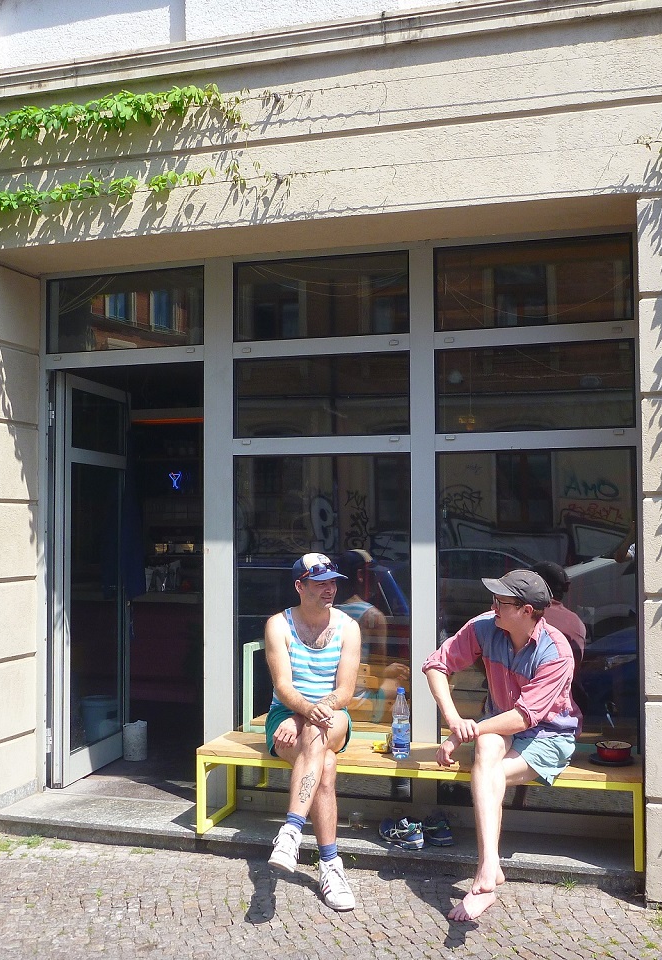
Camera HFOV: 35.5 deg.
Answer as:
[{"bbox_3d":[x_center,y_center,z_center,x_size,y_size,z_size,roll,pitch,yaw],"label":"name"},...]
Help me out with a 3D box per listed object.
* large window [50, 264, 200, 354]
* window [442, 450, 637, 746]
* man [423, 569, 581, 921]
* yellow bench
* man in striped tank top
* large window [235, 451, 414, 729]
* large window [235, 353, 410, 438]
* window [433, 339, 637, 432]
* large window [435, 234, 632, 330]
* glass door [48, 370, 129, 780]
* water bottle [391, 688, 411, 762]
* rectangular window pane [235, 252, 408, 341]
[{"bbox_3d":[-1.070,-0.873,5.346,0.897,0.394,0.060,-1,-2,16],"label":"large window"},{"bbox_3d":[0.928,0.596,4.677,0.900,1.450,0.060,-1,-2,16],"label":"window"},{"bbox_3d":[0.699,1.006,4.144,0.760,1.290,0.520,2,-3,-42],"label":"man"},{"bbox_3d":[0.380,1.409,4.633,1.941,0.379,0.402,-1,-2,16],"label":"yellow bench"},{"bbox_3d":[-0.085,0.989,4.370,0.450,1.350,0.800,0,-2,0],"label":"man in striped tank top"},{"bbox_3d":[-0.047,0.654,4.995,0.893,1.562,0.060,-1,-2,16],"label":"large window"},{"bbox_3d":[-0.045,-0.403,4.995,0.890,0.410,0.060,-1,-2,16],"label":"large window"},{"bbox_3d":[0.924,-0.423,4.748,0.902,0.398,0.060,-1,-2,16],"label":"window"},{"bbox_3d":[0.922,-0.894,4.736,0.900,0.410,0.060,-1,-2,16],"label":"large window"},{"bbox_3d":[-1.310,0.522,5.728,0.070,2.130,0.800,-1,-2,14],"label":"glass door"},{"bbox_3d":[0.306,1.063,4.543,0.081,0.307,0.081,-1,-2,16],"label":"water bottle"},{"bbox_3d":[-0.055,-0.889,5.050,0.893,0.394,0.060,-1,-2,16],"label":"rectangular window pane"}]

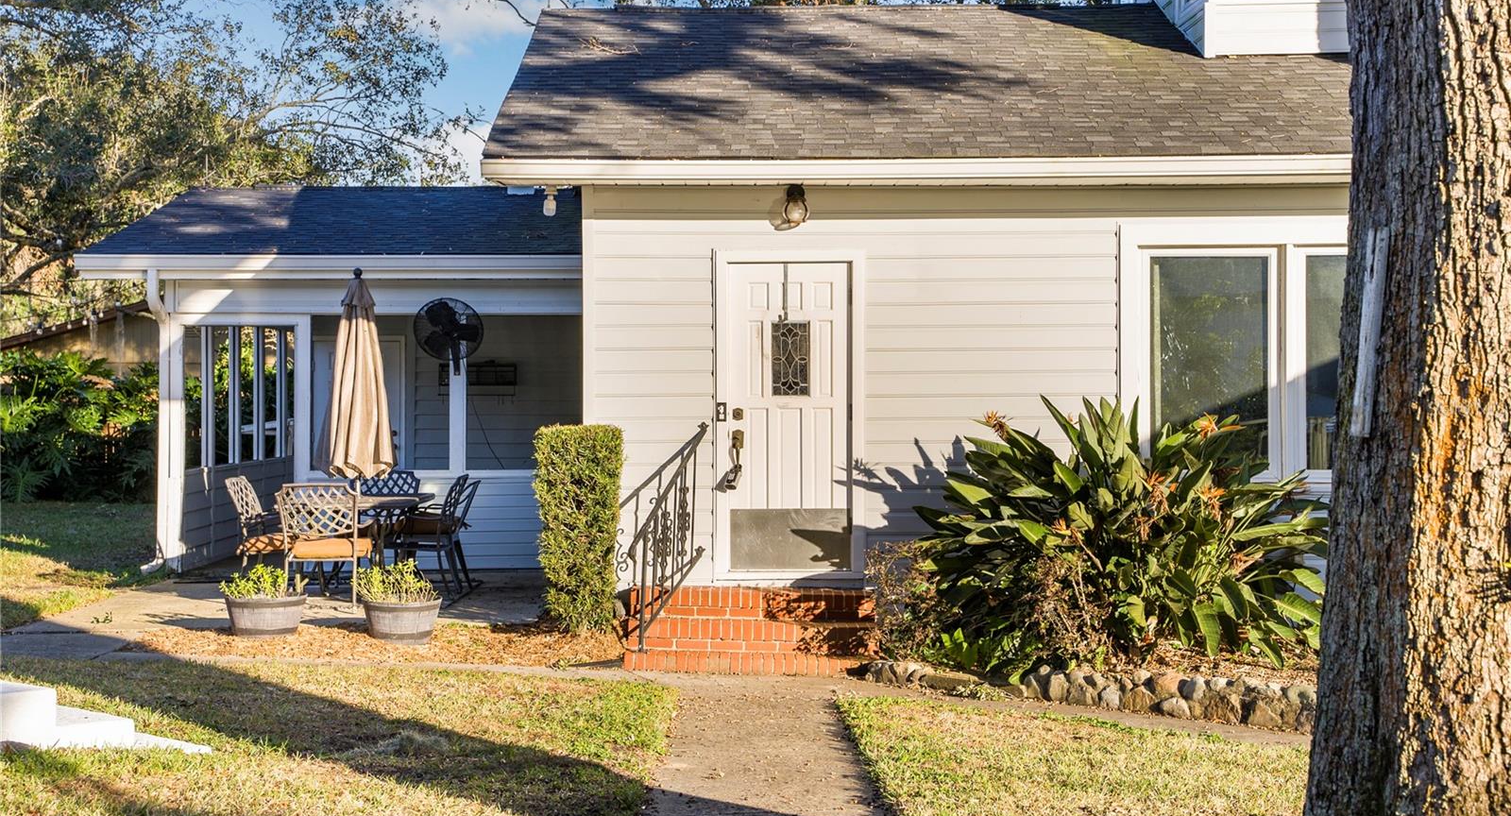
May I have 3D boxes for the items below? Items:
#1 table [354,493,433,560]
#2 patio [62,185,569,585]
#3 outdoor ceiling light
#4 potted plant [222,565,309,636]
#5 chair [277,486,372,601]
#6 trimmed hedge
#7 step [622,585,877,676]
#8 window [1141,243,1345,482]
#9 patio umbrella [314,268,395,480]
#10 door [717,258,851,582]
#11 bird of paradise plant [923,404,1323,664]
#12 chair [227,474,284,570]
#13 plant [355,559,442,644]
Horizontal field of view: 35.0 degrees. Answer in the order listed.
[{"bbox_3d":[-2.890,1.020,17.400,1.140,0.740,1.140,0,0,0],"label":"table"},{"bbox_3d":[-3.380,-0.400,21.800,4.450,3.560,4.300,0,0,0],"label":"patio"},{"bbox_3d":[0.262,-1.316,15.600,0.180,0.280,0.200,0,0,-3],"label":"outdoor ceiling light"},{"bbox_3d":[-3.070,1.206,14.950,0.530,0.460,0.520,0,0,0],"label":"potted plant"},{"bbox_3d":[-2.950,0.950,16.650,0.590,0.880,0.630,0,0,6],"label":"chair"},{"bbox_3d":[-1.117,0.762,15.200,0.560,1.330,0.530,0,0,-3],"label":"trimmed hedge"},{"bbox_3d":[-0.010,1.395,15.200,1.620,0.480,1.000,0,0,-3],"label":"step"},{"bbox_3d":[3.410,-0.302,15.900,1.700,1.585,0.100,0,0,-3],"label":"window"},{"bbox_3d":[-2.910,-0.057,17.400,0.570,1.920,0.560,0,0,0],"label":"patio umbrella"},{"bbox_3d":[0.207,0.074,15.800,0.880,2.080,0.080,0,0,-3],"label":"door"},{"bbox_3d":[2.250,0.680,14.300,2.550,1.500,2.000,0,0,0],"label":"bird of paradise plant"},{"bbox_3d":[-3.540,0.935,17.700,0.630,0.870,0.580,0,0,5],"label":"chair"},{"bbox_3d":[-2.220,1.200,14.900,0.530,0.520,0.520,0,0,0],"label":"plant"}]

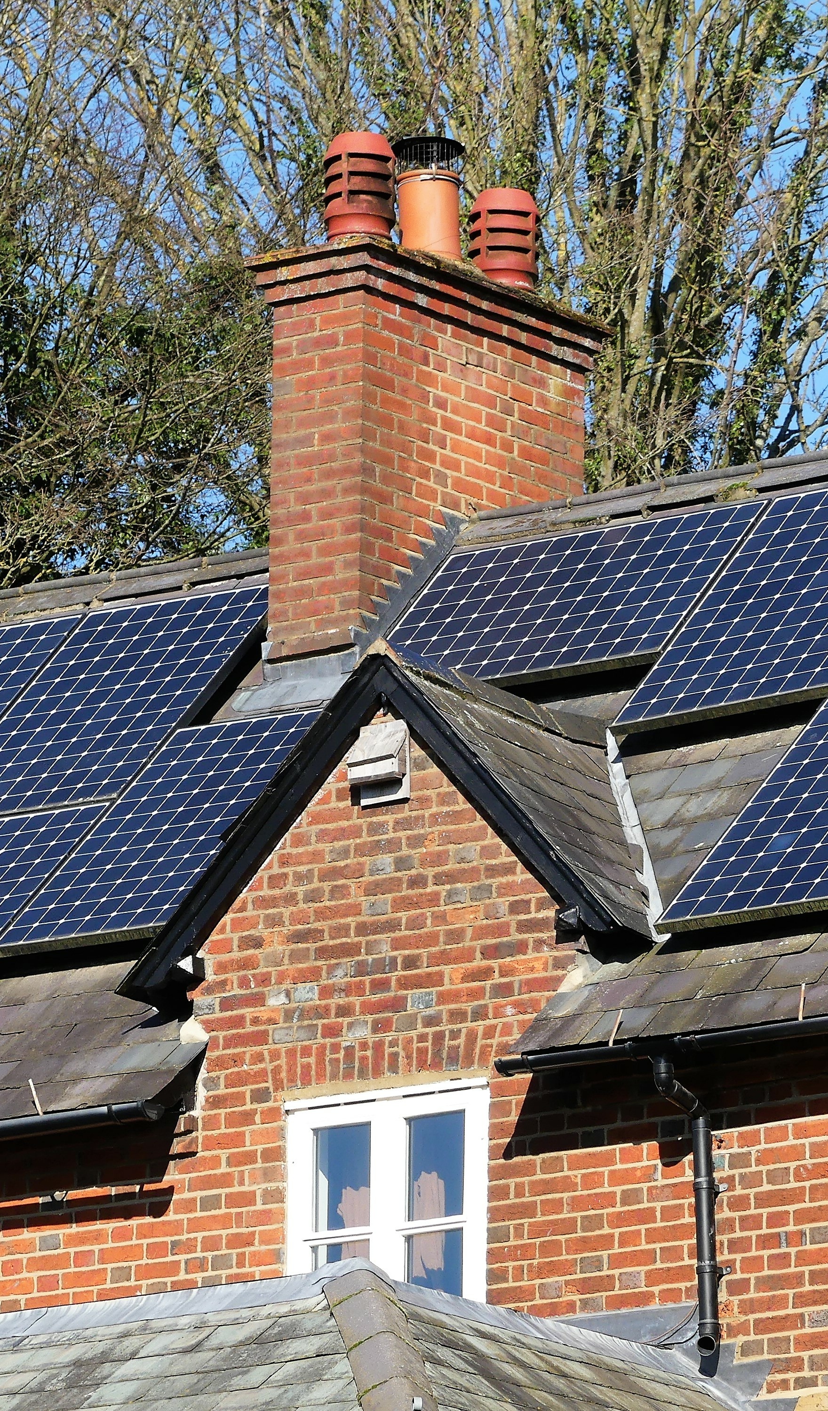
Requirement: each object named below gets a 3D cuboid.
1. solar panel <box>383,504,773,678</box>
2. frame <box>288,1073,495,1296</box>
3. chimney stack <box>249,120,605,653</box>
[{"bbox_3d":[0.549,-0.382,37.578,1.559,1.046,0.046,-9,-61,36],"label":"solar panel"},{"bbox_3d":[-0.093,1.906,35.212,0.935,1.020,0.100,-9,-17,36],"label":"frame"},{"bbox_3d":[0.051,-1.157,39.284,0.605,2.330,1.600,-9,-17,36],"label":"chimney stack"}]

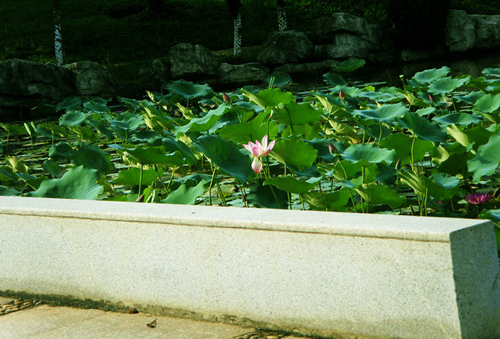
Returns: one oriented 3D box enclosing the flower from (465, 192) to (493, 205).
[{"bbox_3d":[1.312,0.166,9.700,0.150,0.060,0.150,-6,8,8],"label":"flower"}]

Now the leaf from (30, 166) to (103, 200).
[{"bbox_3d":[-1.086,0.095,10.000,0.426,0.167,0.360,-8,8,-6],"label":"leaf"}]

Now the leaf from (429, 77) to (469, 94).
[{"bbox_3d":[1.844,-0.780,15.700,0.364,0.073,0.346,-11,19,0],"label":"leaf"}]

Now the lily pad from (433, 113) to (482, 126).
[{"bbox_3d":[1.645,-0.396,13.400,0.392,0.078,0.372,-4,11,0],"label":"lily pad"}]

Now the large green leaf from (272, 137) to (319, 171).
[{"bbox_3d":[0.261,-0.088,9.900,0.281,0.148,0.250,-7,7,2],"label":"large green leaf"}]

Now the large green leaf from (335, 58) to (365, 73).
[{"bbox_3d":[1.242,-1.299,21.102,0.367,0.141,0.349,-7,7,0],"label":"large green leaf"}]

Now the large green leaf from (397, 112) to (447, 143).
[{"bbox_3d":[1.167,-0.286,11.500,0.339,0.068,0.322,20,20,0],"label":"large green leaf"}]

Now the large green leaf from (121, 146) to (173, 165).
[{"bbox_3d":[-0.826,-0.112,13.482,0.407,0.105,0.346,-7,7,0],"label":"large green leaf"}]

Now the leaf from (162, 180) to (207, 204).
[{"bbox_3d":[-0.388,0.148,10.000,0.260,0.124,0.260,-7,7,-2],"label":"leaf"}]

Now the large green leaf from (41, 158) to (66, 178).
[{"bbox_3d":[-1.642,-0.008,14.190,0.197,0.150,0.197,-7,7,0],"label":"large green leaf"}]

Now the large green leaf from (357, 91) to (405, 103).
[{"bbox_3d":[1.210,-0.677,15.674,0.436,0.064,0.414,-7,7,0],"label":"large green leaf"}]

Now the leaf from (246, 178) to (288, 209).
[{"bbox_3d":[0.108,0.148,10.400,0.277,0.055,0.264,-2,33,0],"label":"leaf"}]

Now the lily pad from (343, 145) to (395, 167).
[{"bbox_3d":[0.742,-0.087,10.500,0.334,0.067,0.317,-2,16,0],"label":"lily pad"}]

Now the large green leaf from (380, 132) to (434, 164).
[{"bbox_3d":[1.090,-0.145,11.700,0.365,0.093,0.347,-4,-21,0],"label":"large green leaf"}]

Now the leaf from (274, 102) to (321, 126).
[{"bbox_3d":[0.423,-0.499,15.051,0.436,0.195,0.327,-7,7,0],"label":"leaf"}]

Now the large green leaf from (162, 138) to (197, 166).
[{"bbox_3d":[-0.477,-0.117,11.600,0.247,0.157,0.250,-7,7,-2],"label":"large green leaf"}]

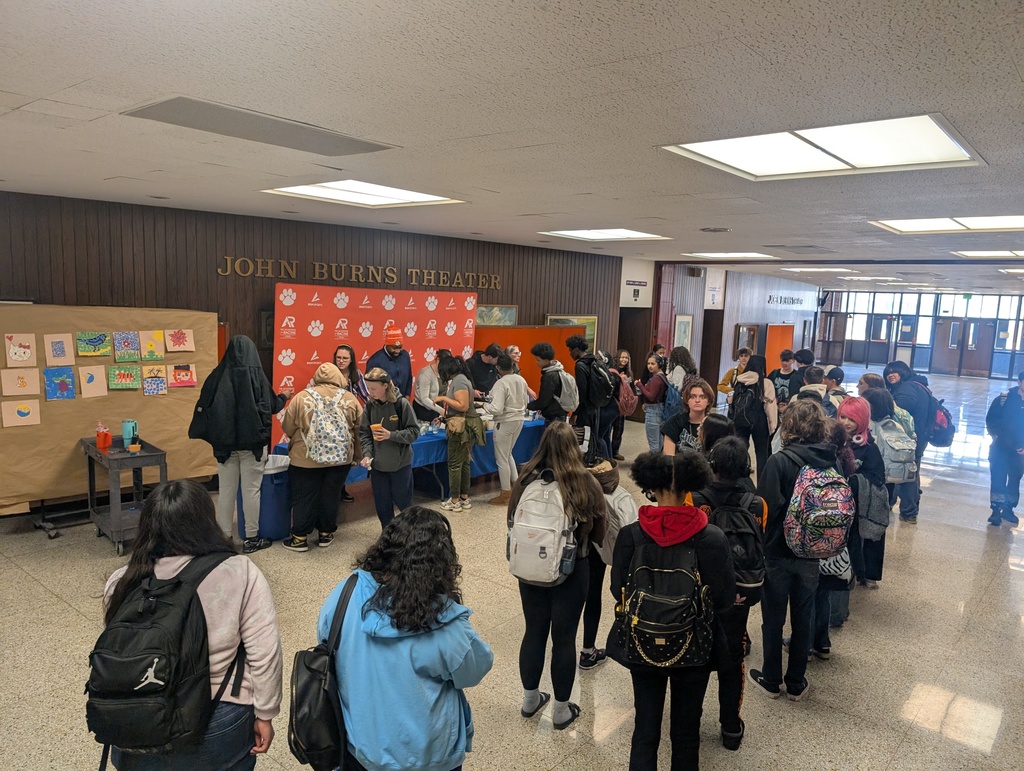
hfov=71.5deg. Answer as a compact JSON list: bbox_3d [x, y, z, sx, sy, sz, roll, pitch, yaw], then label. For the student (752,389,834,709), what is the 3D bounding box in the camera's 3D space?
[{"bbox_3d":[1.681,0.972,4.200,0.500,1.760,0.530,1,7,-8],"label":"student"}]

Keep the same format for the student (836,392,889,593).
[{"bbox_3d":[2.884,0.883,5.850,0.380,1.600,0.470,-1,8,-25],"label":"student"}]

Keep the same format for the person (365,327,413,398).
[{"bbox_3d":[-1.405,0.274,8.220,0.580,1.900,0.400,-3,9,-37],"label":"person"}]

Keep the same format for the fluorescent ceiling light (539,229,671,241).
[{"bbox_3d":[1.166,-1.847,8.718,1.220,0.070,1.220,8,9,40],"label":"fluorescent ceiling light"}]

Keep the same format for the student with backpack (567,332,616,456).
[{"bbox_3d":[1.049,0.252,9.500,0.580,1.790,0.500,5,8,25],"label":"student with backpack"}]

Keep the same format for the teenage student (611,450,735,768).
[{"bbox_3d":[0.650,1.103,3.012,0.520,1.670,0.480,4,7,13],"label":"teenage student"}]

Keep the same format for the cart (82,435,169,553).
[{"bbox_3d":[-3.453,0.967,6.349,0.450,0.860,0.910,-5,10,-42],"label":"cart"}]

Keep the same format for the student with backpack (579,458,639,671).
[{"bbox_3d":[0.564,1.071,4.440,0.430,1.370,0.430,8,9,40],"label":"student with backpack"}]

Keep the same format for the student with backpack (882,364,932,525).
[{"bbox_3d":[4.437,0.632,7.786,0.500,1.720,0.480,-5,10,-45],"label":"student with backpack"}]

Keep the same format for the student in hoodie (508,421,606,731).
[{"bbox_3d":[0.216,1.003,3.785,0.480,1.640,0.470,7,8,32],"label":"student in hoodie"}]

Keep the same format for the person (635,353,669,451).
[{"bbox_3d":[1.832,0.431,8.950,0.550,1.630,0.460,2,7,3],"label":"person"}]

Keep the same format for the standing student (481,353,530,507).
[{"bbox_3d":[-0.109,0.464,7.891,0.480,1.650,0.460,9,10,42],"label":"standing student"}]

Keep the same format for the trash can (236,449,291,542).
[{"bbox_3d":[-2.274,1.024,6.542,0.540,0.700,0.540,0,8,-19],"label":"trash can"}]

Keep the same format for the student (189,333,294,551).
[{"bbox_3d":[-2.311,0.483,6.223,0.680,1.850,0.520,4,7,15],"label":"student"}]

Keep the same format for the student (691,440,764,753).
[{"bbox_3d":[1.132,1.061,3.624,0.470,1.640,0.460,5,8,20],"label":"student"}]

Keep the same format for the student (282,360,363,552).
[{"bbox_3d":[-1.689,0.613,6.236,0.600,1.640,0.480,0,8,-18],"label":"student"}]

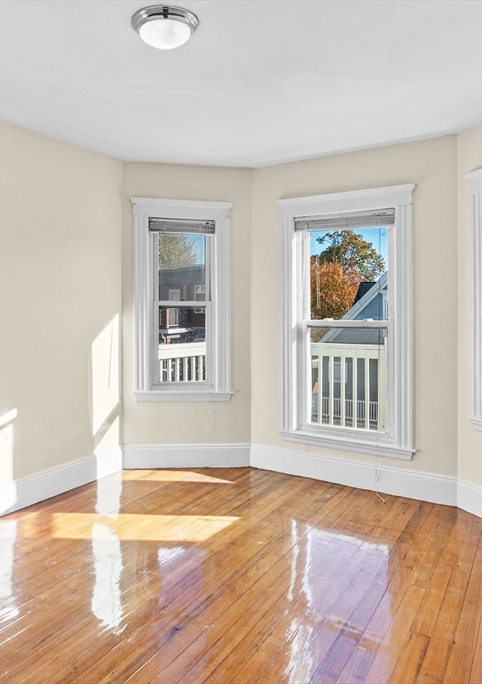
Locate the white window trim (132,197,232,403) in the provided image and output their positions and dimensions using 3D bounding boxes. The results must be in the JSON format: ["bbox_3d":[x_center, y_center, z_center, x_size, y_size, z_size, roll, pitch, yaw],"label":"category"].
[{"bbox_3d":[-0.510,-0.350,3.976,0.851,1.739,0.140,0,2,-6],"label":"white window trim"}]

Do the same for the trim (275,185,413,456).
[{"bbox_3d":[0.806,-0.150,3.655,1.072,2.030,0.140,1,2,28],"label":"trim"}]

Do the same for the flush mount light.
[{"bbox_3d":[-0.337,-1.364,2.043,0.300,0.125,0.300,0,2,0],"label":"flush mount light"}]

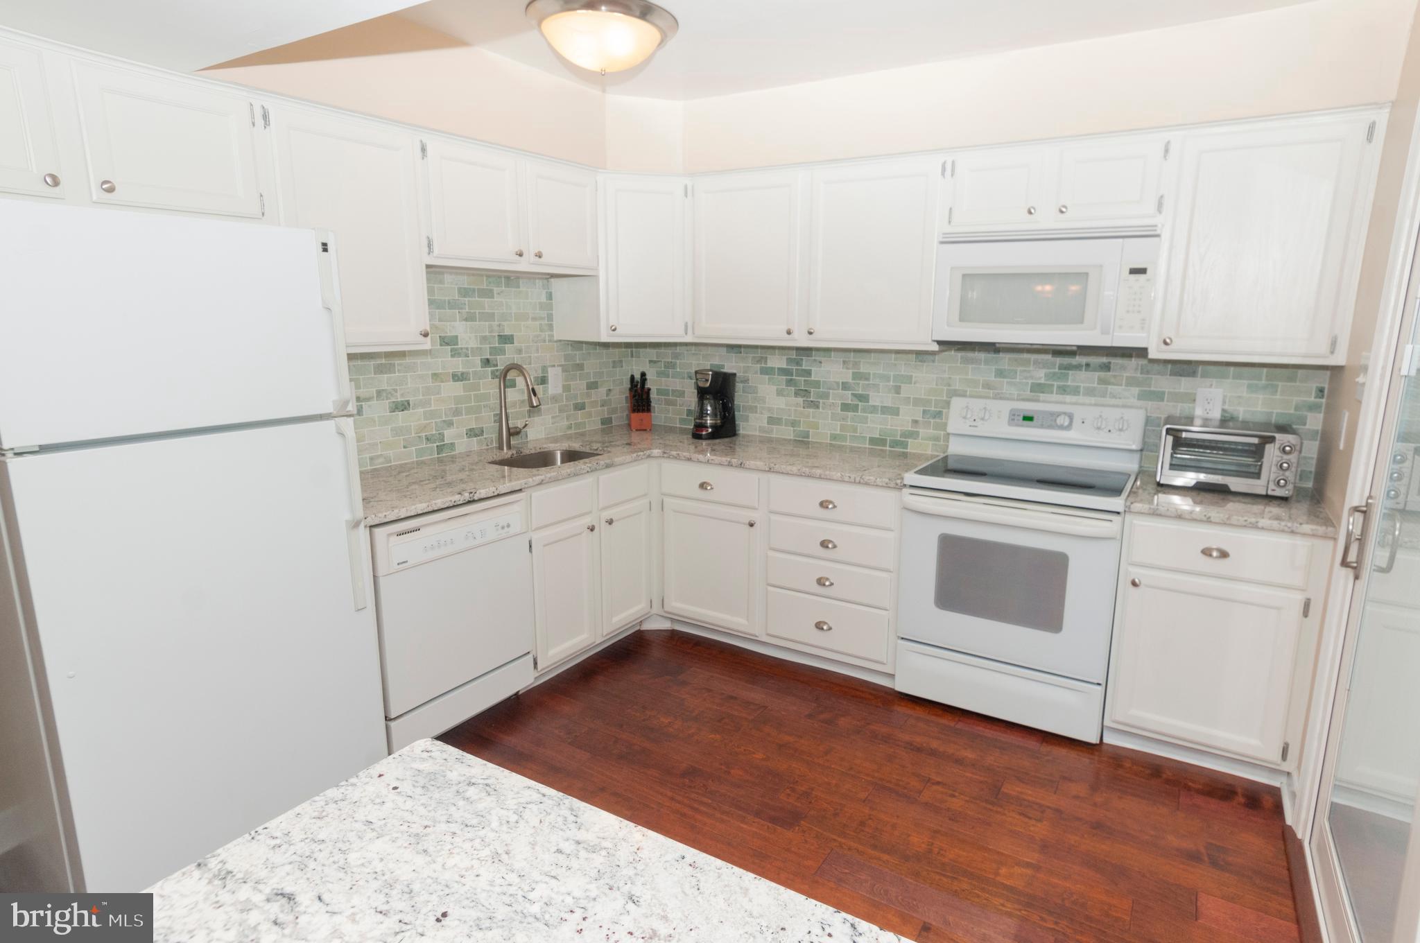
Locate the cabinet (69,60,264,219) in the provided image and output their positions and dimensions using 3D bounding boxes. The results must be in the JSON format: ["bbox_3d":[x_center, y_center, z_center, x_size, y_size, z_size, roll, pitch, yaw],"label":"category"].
[{"bbox_3d":[-1.474,-0.898,1.963,0.025,0.335,0.409,9,15,34],"label":"cabinet"}]

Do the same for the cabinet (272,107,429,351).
[{"bbox_3d":[-1.315,-0.812,2.487,0.325,0.764,0.528,9,15,34],"label":"cabinet"}]

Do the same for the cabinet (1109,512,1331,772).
[{"bbox_3d":[1.802,0.518,2.595,0.535,0.800,0.610,7,13,30],"label":"cabinet"}]

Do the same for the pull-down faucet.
[{"bbox_3d":[-0.848,-0.300,3.250,0.249,0.403,0.117,9,15,34],"label":"pull-down faucet"}]

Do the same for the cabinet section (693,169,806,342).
[{"bbox_3d":[0.164,-0.978,3.290,0.550,0.723,0.025,7,13,30],"label":"cabinet section"}]

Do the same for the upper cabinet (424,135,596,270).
[{"bbox_3d":[-0.902,-1.084,3.023,0.325,0.455,0.908,9,15,34],"label":"upper cabinet"}]

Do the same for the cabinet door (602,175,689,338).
[{"bbox_3d":[-0.310,-1.030,3.455,0.380,0.725,0.022,-2,12,-13],"label":"cabinet door"}]

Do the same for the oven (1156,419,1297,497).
[{"bbox_3d":[1.902,-0.049,2.613,0.395,0.220,0.290,9,14,35],"label":"oven"}]

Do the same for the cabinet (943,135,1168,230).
[{"bbox_3d":[1.325,-1.093,2.758,0.746,0.289,0.325,7,14,29],"label":"cabinet"}]

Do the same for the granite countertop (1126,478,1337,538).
[{"bbox_3d":[1.802,0.106,2.503,0.540,0.038,0.635,7,13,30],"label":"granite countertop"}]

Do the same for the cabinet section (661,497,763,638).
[{"bbox_3d":[0.003,0.435,3.298,0.519,0.583,0.025,7,13,30],"label":"cabinet section"}]

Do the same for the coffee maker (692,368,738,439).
[{"bbox_3d":[0.019,-0.342,3.659,0.152,0.325,0.218,10,16,37],"label":"coffee maker"}]

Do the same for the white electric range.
[{"bbox_3d":[1.244,0.335,2.886,0.757,1.160,0.655,7,13,30],"label":"white electric range"}]

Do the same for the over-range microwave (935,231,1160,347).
[{"bbox_3d":[1.308,-0.710,2.784,0.756,0.410,0.400,7,13,30],"label":"over-range microwave"}]

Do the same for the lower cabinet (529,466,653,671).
[{"bbox_3d":[-0.741,0.353,3.257,0.610,0.800,0.830,7,13,30],"label":"lower cabinet"}]

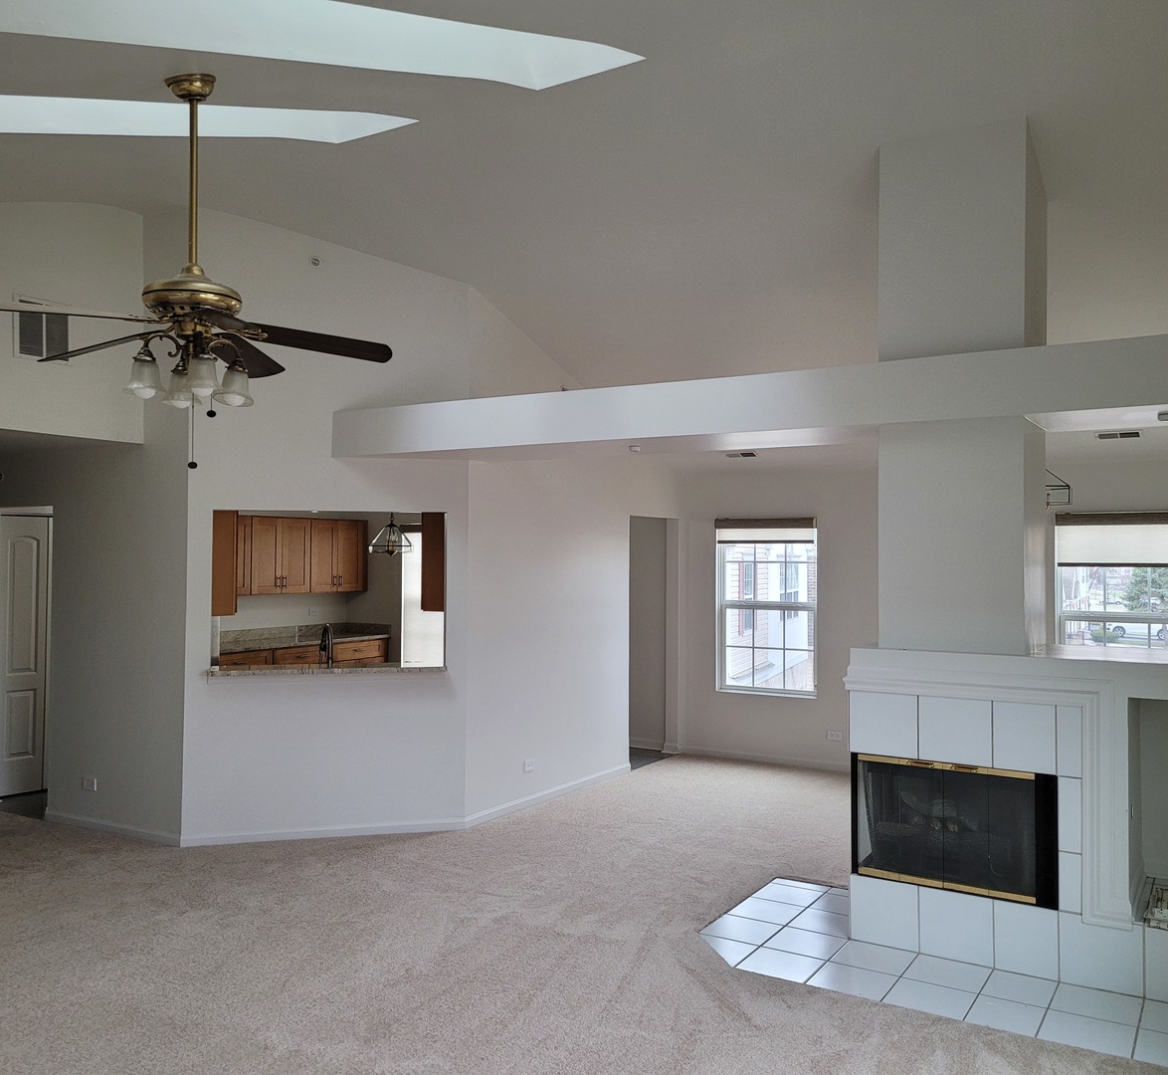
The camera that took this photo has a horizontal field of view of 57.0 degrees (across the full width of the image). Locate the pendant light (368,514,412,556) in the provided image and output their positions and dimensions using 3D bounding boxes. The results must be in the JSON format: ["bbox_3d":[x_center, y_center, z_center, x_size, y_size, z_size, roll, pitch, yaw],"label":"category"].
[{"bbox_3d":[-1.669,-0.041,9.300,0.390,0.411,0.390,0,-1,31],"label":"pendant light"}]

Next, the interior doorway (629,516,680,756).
[{"bbox_3d":[0.555,0.871,9.259,0.130,2.080,0.905,0,-1,31],"label":"interior doorway"}]

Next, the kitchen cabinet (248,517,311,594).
[{"bbox_3d":[-3.094,0.184,10.579,0.330,0.745,0.775,0,-1,31],"label":"kitchen cabinet"}]

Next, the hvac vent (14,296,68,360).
[{"bbox_3d":[-3.034,-1.144,6.049,0.040,0.325,0.345,0,-1,31],"label":"hvac vent"}]

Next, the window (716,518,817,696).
[{"bbox_3d":[1.553,0.588,9.181,0.920,1.515,0.100,0,-1,31],"label":"window"}]

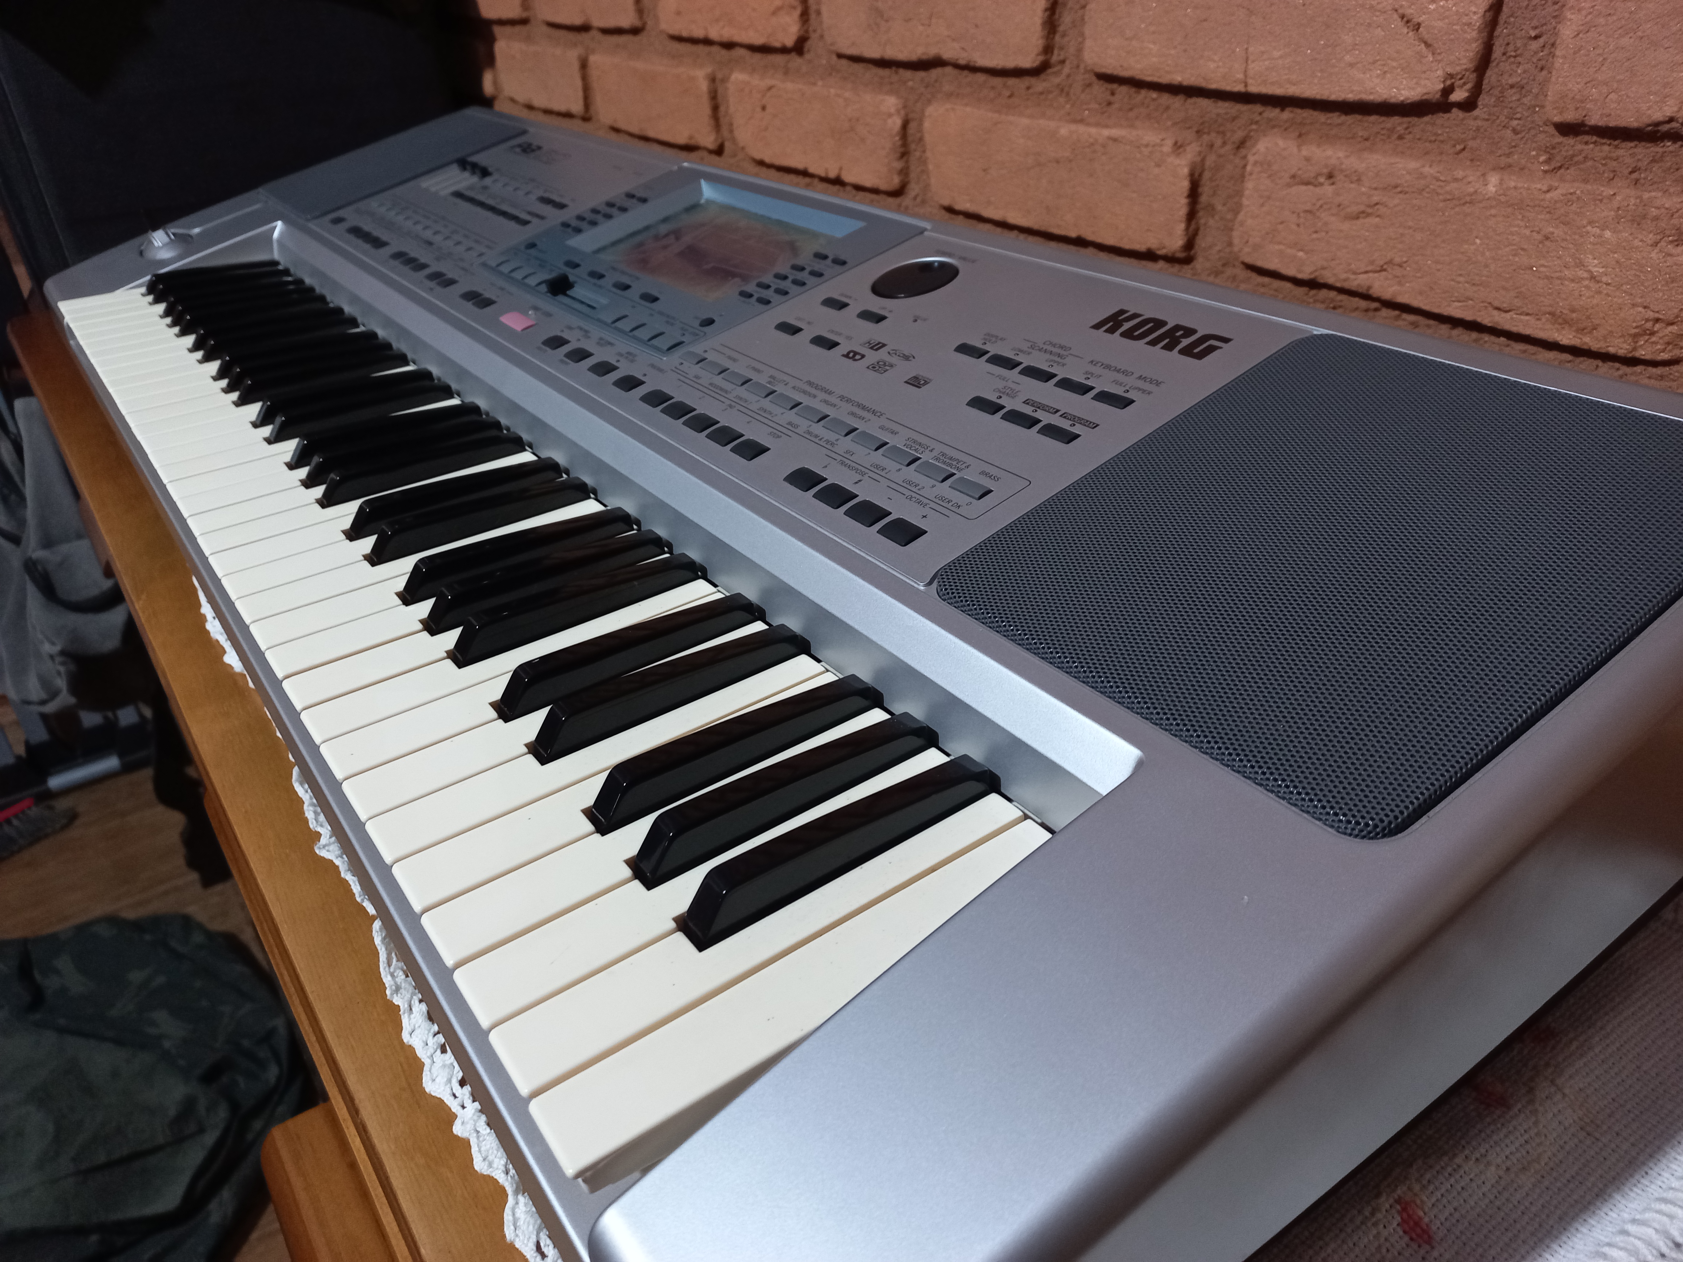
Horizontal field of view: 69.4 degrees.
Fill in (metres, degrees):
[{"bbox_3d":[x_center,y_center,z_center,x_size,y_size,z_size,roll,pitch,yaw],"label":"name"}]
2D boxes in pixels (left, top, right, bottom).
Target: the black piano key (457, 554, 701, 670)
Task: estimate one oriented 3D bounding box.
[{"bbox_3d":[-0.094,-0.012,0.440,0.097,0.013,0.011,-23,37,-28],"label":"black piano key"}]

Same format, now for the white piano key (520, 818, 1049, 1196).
[{"bbox_3d":[-0.002,0.086,0.292,0.145,0.013,0.023,-23,37,-28],"label":"white piano key"}]

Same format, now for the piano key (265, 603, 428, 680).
[{"bbox_3d":[-0.138,-0.008,0.459,0.145,0.013,0.023,-23,37,-28],"label":"piano key"}]

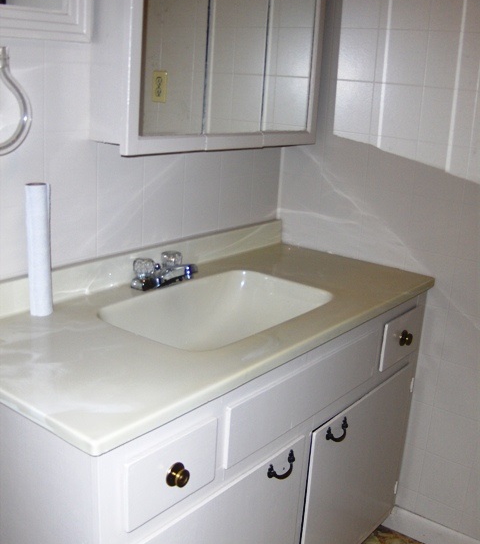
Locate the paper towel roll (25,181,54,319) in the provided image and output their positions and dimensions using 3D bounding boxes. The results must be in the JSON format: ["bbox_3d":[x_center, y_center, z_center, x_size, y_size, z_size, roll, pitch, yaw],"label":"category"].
[{"bbox_3d":[-0.418,-0.046,1.346,0.050,0.279,0.050,3,16,-1],"label":"paper towel roll"}]

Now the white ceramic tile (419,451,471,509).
[{"bbox_3d":[0.614,0.624,1.941,0.154,0.154,0.010,15,20,36],"label":"white ceramic tile"}]

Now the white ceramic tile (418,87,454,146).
[{"bbox_3d":[0.538,-0.422,1.740,0.108,0.154,0.010,15,20,36],"label":"white ceramic tile"}]

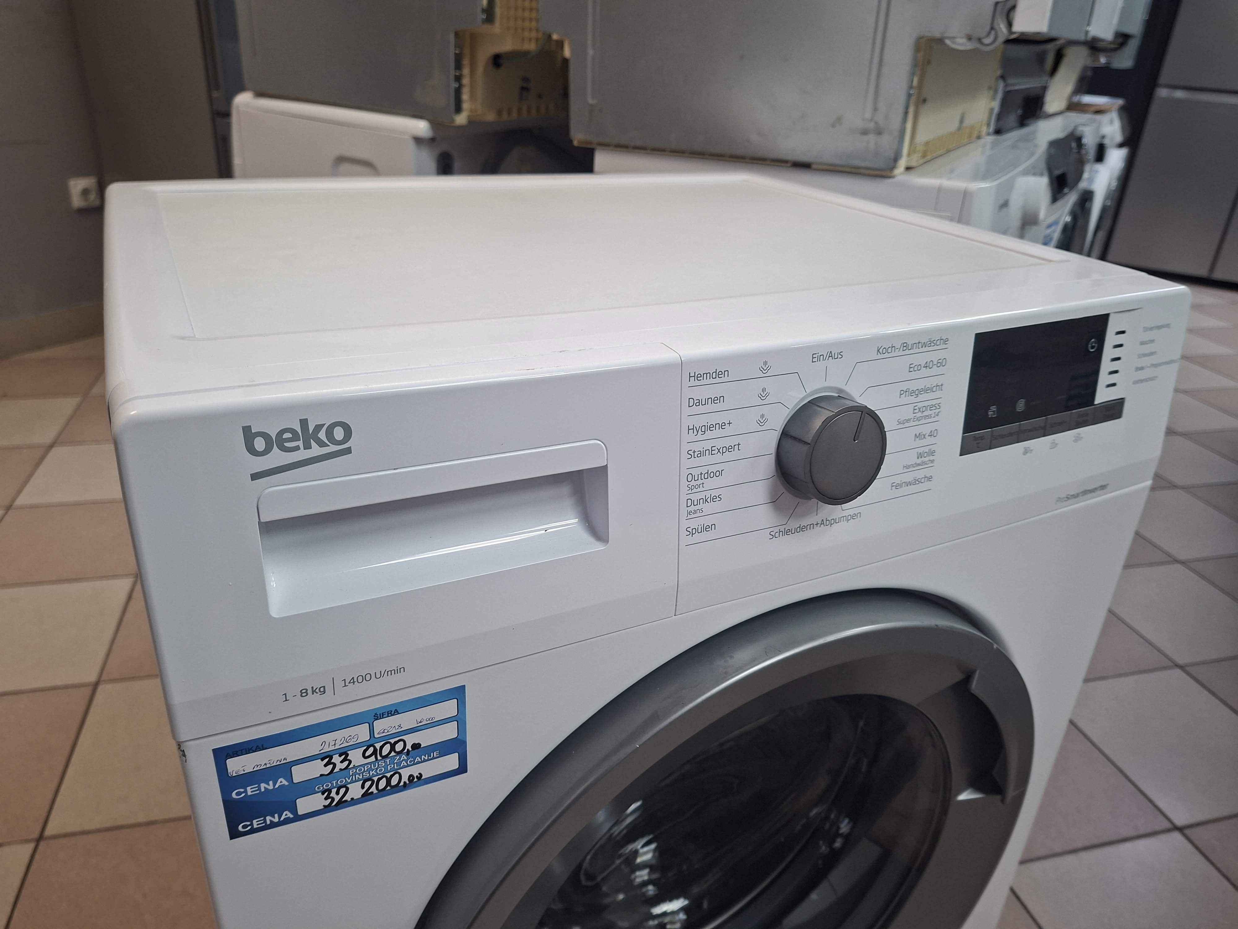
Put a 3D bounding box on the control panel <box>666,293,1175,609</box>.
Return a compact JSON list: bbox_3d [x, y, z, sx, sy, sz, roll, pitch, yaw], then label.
[{"bbox_3d":[0.199,-0.016,0.458,0.376,0.129,0.029,-10,21,-24],"label":"control panel"}]

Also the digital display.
[{"bbox_3d":[0.242,-0.054,0.477,0.111,0.056,0.010,-10,21,-24],"label":"digital display"}]

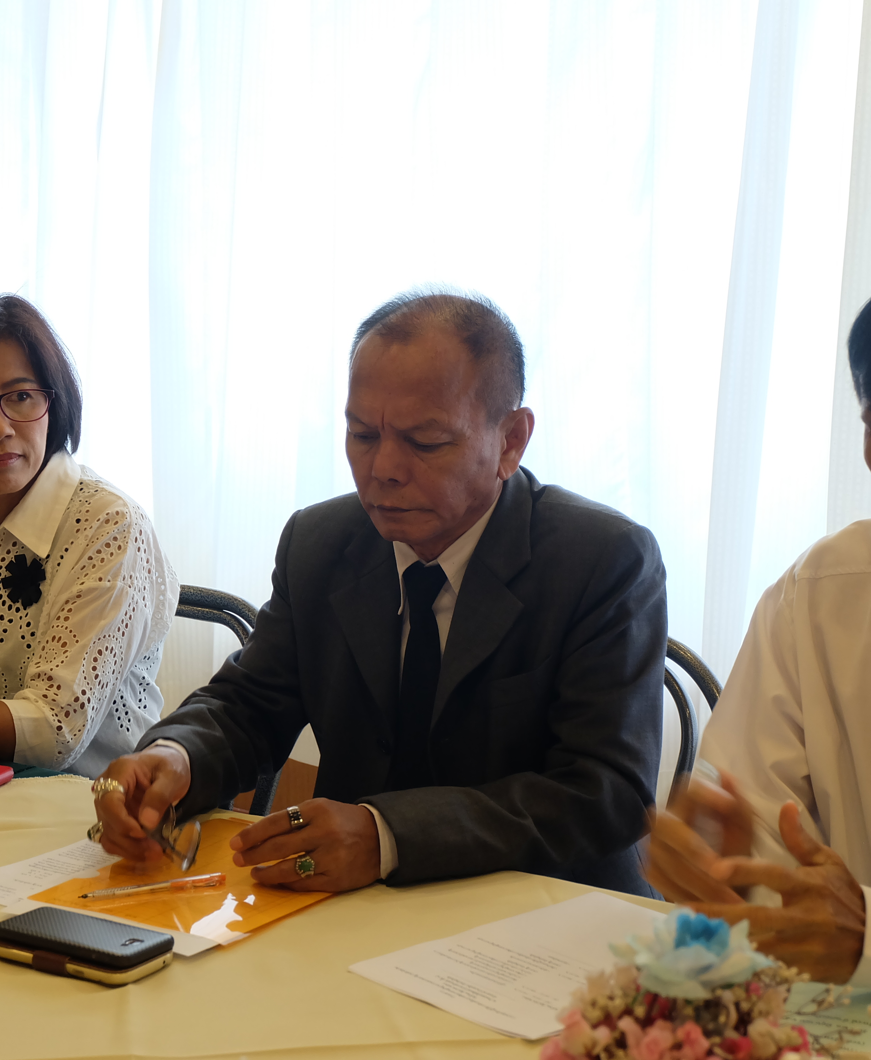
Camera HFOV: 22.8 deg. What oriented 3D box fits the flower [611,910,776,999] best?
[{"bbox_3d":[0.170,0.281,1.430,0.105,0.048,0.098,1,9,0],"label":"flower"}]

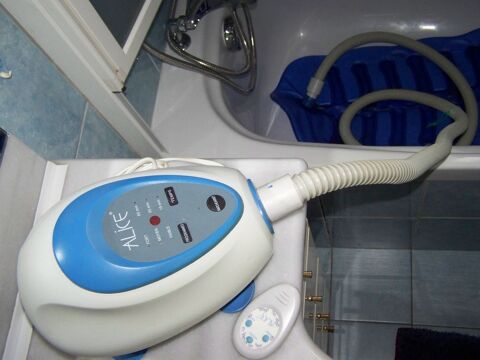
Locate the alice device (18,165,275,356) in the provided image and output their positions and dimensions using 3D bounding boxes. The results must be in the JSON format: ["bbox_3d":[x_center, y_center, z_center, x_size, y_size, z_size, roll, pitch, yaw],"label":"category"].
[{"bbox_3d":[-0.105,0.071,0.533,0.266,0.137,0.172,-25,65,2],"label":"alice device"}]

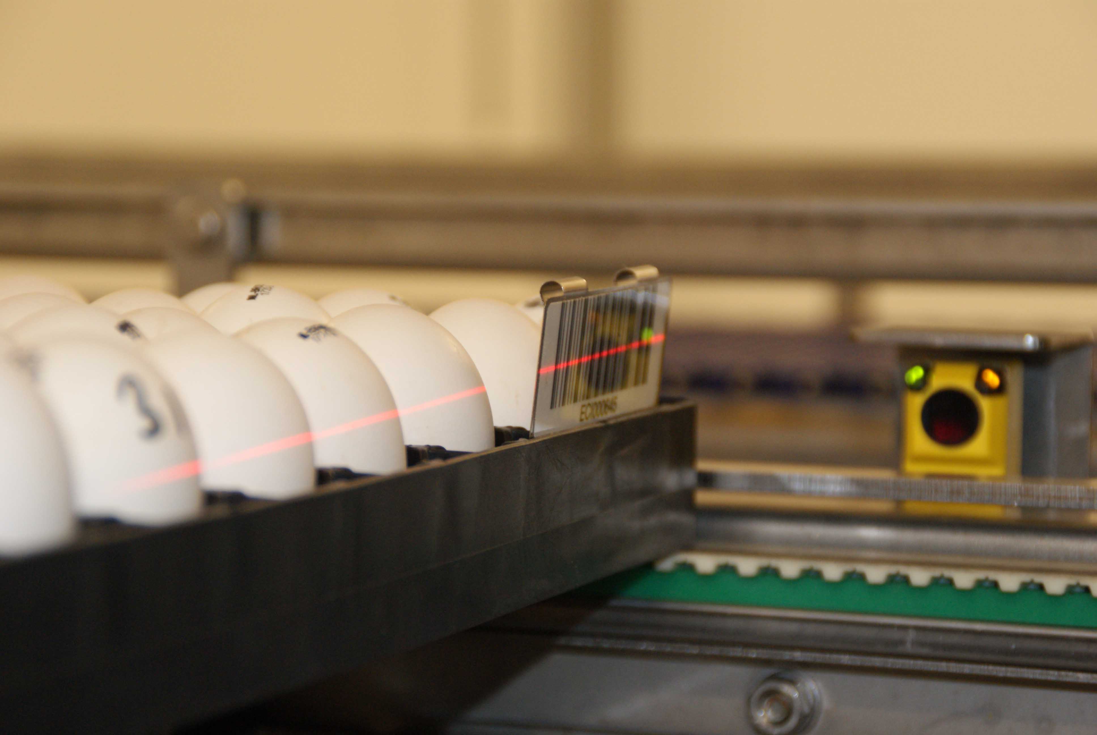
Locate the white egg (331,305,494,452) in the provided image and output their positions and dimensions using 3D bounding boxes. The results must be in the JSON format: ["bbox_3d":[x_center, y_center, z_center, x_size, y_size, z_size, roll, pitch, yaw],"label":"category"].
[{"bbox_3d":[-0.031,0.016,0.862,0.042,0.056,0.042,0,3,0],"label":"white egg"}]

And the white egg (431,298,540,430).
[{"bbox_3d":[-0.014,0.014,0.913,0.042,0.056,0.042,0,3,0],"label":"white egg"}]

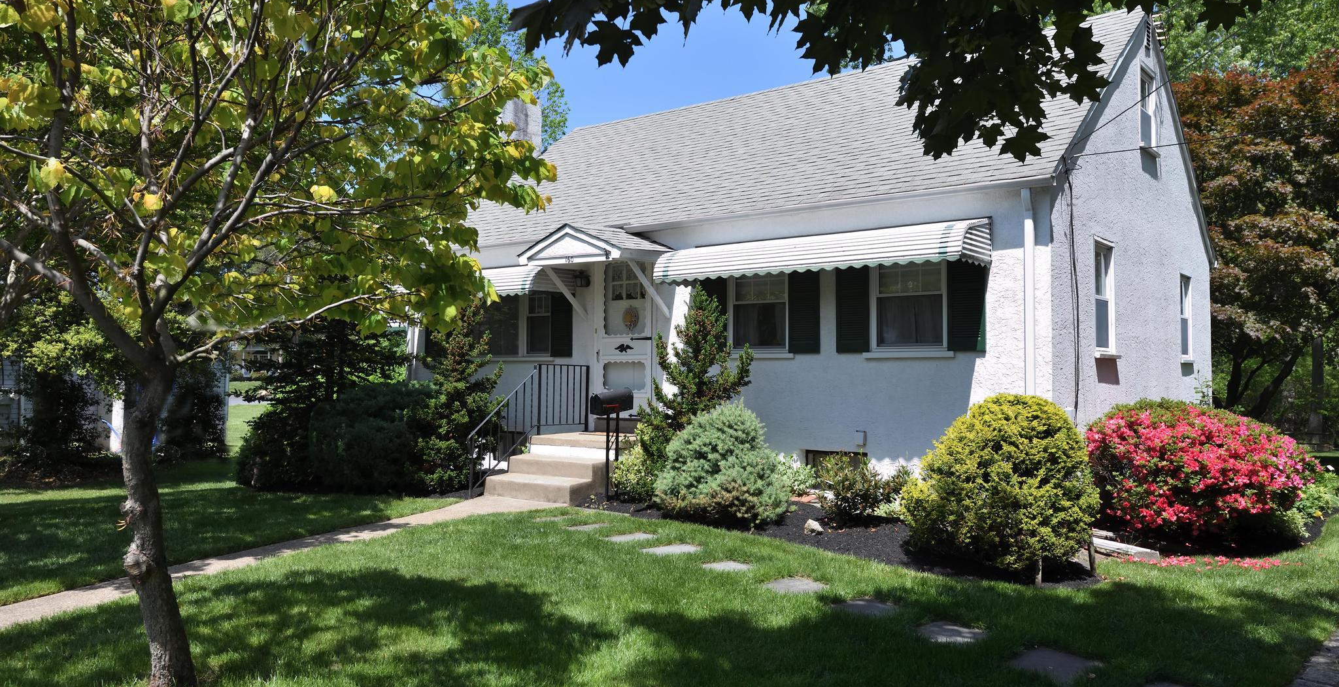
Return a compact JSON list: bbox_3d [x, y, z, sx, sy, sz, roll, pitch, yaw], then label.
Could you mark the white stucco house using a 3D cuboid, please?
[{"bbox_3d":[2.208,-1.112,15.033,9.788,5.994,8.844,-1,-3,38],"label":"white stucco house"}]

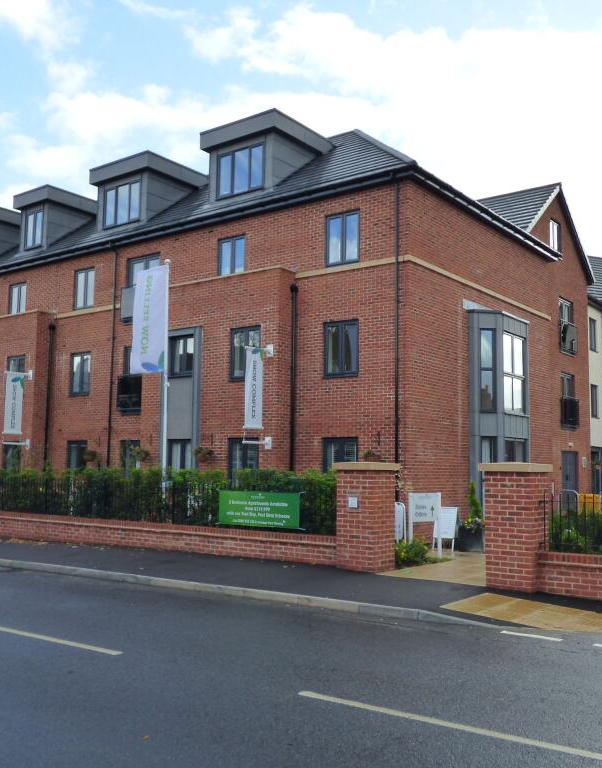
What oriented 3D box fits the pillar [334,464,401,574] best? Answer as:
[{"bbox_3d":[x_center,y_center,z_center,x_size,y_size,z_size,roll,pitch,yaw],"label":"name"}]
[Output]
[{"bbox_3d":[1.029,2.046,12.032,0.770,1.630,0.770,-4,-7,36],"label":"pillar"}]

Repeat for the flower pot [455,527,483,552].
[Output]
[{"bbox_3d":[3.476,3.073,15.237,0.520,0.480,0.520,-4,-7,36],"label":"flower pot"}]

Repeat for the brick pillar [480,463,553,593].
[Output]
[{"bbox_3d":[2.984,1.927,10.567,0.760,1.685,0.760,-4,-8,37],"label":"brick pillar"}]

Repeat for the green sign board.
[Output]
[{"bbox_3d":[-0.740,2.178,13.382,1.770,0.590,0.040,-3,-7,34],"label":"green sign board"}]

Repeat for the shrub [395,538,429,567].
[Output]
[{"bbox_3d":[1.887,2.865,13.258,0.580,0.420,0.540,-4,-7,36],"label":"shrub"}]

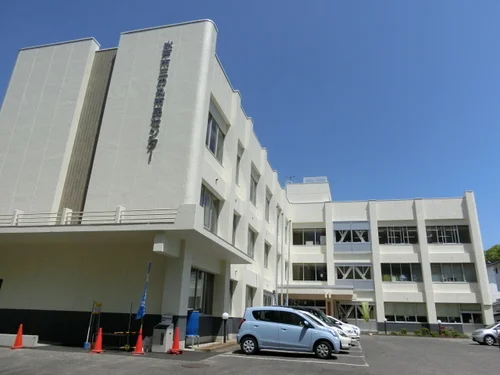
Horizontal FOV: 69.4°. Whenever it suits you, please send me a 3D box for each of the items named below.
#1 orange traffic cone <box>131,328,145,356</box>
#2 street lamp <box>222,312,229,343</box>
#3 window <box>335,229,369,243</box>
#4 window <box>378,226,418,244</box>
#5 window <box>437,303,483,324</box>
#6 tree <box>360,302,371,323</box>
[{"bbox_3d":[-3.392,4.720,11.095,0.360,0.700,0.360,-3,-20,14],"label":"orange traffic cone"},{"bbox_3d":[-1.027,5.996,15.436,0.260,1.200,0.260,2,-19,1],"label":"street lamp"},{"bbox_3d":[10.298,4.901,36.450,3.248,1.242,0.150,-3,-20,14],"label":"window"},{"bbox_3d":[14.712,4.780,35.766,3.650,1.750,0.130,-3,-20,14],"label":"window"},{"bbox_3d":[18.752,11.265,32.306,3.720,1.660,0.130,-3,-20,14],"label":"window"},{"bbox_3d":[10.237,11.045,32.078,0.630,1.720,0.400,-3,-20,14],"label":"tree"}]

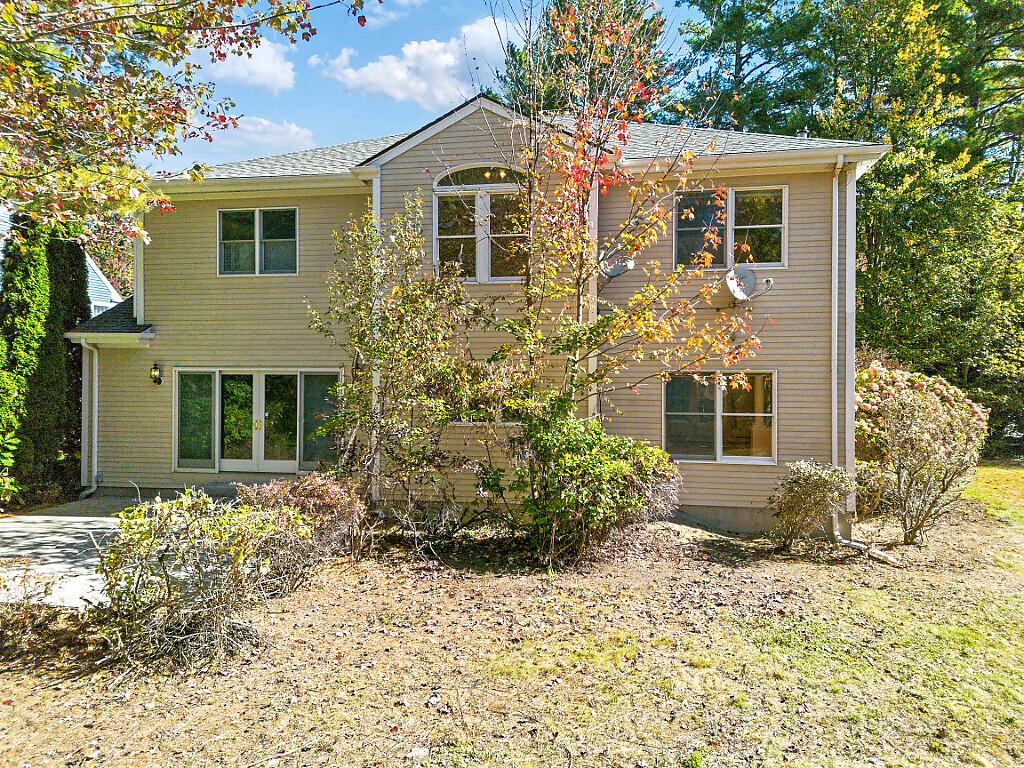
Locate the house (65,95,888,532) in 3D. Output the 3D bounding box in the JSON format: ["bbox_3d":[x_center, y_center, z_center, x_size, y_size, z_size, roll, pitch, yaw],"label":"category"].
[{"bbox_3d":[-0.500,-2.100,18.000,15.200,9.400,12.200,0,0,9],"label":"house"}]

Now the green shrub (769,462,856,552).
[{"bbox_3d":[4.800,1.950,11.400,1.380,1.440,1.250,0,0,9],"label":"green shrub"}]

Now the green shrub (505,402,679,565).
[{"bbox_3d":[1.180,1.480,10.500,2.500,2.350,2.000,0,0,9],"label":"green shrub"}]

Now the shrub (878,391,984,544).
[{"bbox_3d":[7.030,1.400,11.900,1.780,2.550,1.700,0,0,9],"label":"shrub"}]

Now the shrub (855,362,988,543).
[{"bbox_3d":[7.500,1.120,13.000,2.500,3.000,2.200,0,0,9],"label":"shrub"}]

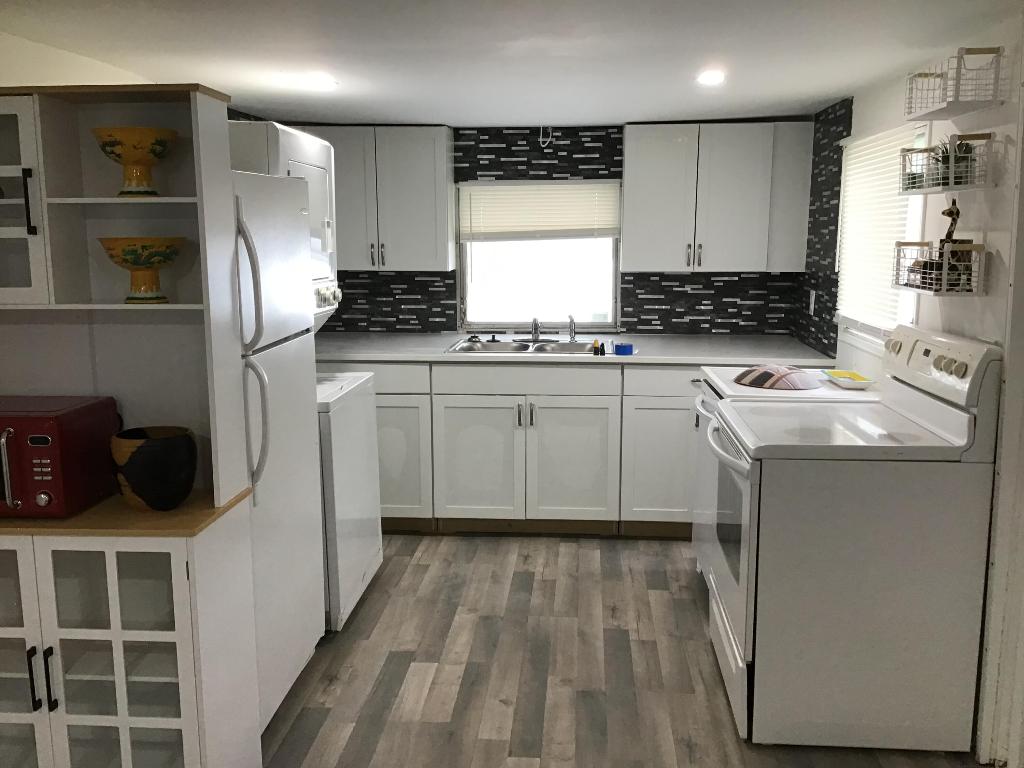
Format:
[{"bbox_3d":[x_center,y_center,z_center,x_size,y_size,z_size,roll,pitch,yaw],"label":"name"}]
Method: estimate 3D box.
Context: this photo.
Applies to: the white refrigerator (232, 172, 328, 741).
[{"bbox_3d":[-1.073,0.174,2.992,0.750,1.678,0.720,1,10,4],"label":"white refrigerator"}]

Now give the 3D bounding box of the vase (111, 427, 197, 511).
[{"bbox_3d":[-0.949,0.222,2.441,0.235,0.197,0.230,1,10,4],"label":"vase"}]

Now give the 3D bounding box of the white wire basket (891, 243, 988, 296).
[{"bbox_3d":[1.355,-0.374,2.932,0.140,0.157,0.400,1,10,4],"label":"white wire basket"}]

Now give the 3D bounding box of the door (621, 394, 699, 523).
[{"bbox_3d":[0.709,0.367,4.363,0.375,0.606,0.050,1,10,4],"label":"door"}]

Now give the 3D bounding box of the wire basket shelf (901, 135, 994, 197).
[{"bbox_3d":[1.353,-0.685,2.880,0.140,0.156,0.400,1,10,4],"label":"wire basket shelf"}]

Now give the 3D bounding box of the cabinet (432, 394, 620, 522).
[{"bbox_3d":[0.089,0.316,4.673,0.910,0.608,0.540,1,10,4],"label":"cabinet"}]

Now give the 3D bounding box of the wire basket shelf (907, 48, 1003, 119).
[{"bbox_3d":[1.348,-0.912,2.817,0.145,0.158,0.390,1,10,4],"label":"wire basket shelf"}]

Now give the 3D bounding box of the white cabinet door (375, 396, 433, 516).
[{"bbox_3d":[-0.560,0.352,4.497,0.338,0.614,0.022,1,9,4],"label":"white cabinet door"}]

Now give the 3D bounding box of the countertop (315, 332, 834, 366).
[{"bbox_3d":[0.143,-0.185,4.793,2.820,0.040,0.990,1,10,4],"label":"countertop"}]

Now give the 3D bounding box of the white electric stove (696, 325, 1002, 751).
[{"bbox_3d":[1.014,0.426,2.940,0.695,1.173,0.740,1,10,4],"label":"white electric stove"}]

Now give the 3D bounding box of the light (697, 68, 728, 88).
[{"bbox_3d":[0.761,-1.172,3.513,0.112,0.030,0.112,1,10,4],"label":"light"}]

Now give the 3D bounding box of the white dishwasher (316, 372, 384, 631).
[{"bbox_3d":[-0.962,0.441,3.781,0.685,0.890,0.720,1,10,4],"label":"white dishwasher"}]

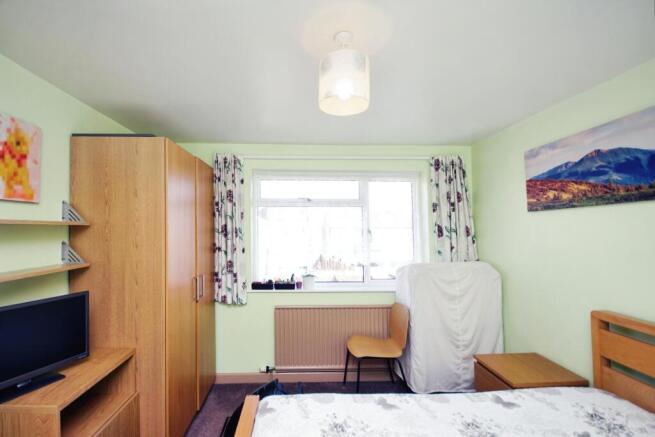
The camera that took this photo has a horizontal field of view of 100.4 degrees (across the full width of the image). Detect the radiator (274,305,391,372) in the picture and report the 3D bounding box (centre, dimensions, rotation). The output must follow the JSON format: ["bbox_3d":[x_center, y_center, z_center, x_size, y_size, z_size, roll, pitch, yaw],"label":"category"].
[{"bbox_3d":[0.070,1.155,2.680,1.180,0.600,0.100,0,-1,-2],"label":"radiator"}]

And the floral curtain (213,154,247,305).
[{"bbox_3d":[-0.933,0.106,2.620,0.330,1.440,0.120,0,-1,-2],"label":"floral curtain"}]

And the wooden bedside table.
[{"bbox_3d":[1.310,1.305,1.800,0.490,0.640,0.380,0,-1,-5],"label":"wooden bedside table"}]

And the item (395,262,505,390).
[{"bbox_3d":[1.070,1.010,2.460,0.800,1.160,0.400,0,-1,-2],"label":"item"}]

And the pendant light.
[{"bbox_3d":[0.070,-0.627,1.165,0.215,0.300,0.215,0,-1,0],"label":"pendant light"}]

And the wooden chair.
[{"bbox_3d":[0.435,1.225,2.495,0.520,0.840,0.440,0,-1,-12],"label":"wooden chair"}]

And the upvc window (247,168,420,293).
[{"bbox_3d":[0.095,0.120,2.840,1.750,1.200,0.100,0,-1,-2],"label":"upvc window"}]

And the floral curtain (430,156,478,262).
[{"bbox_3d":[1.240,0.110,2.650,0.470,1.420,0.150,0,-1,-2],"label":"floral curtain"}]

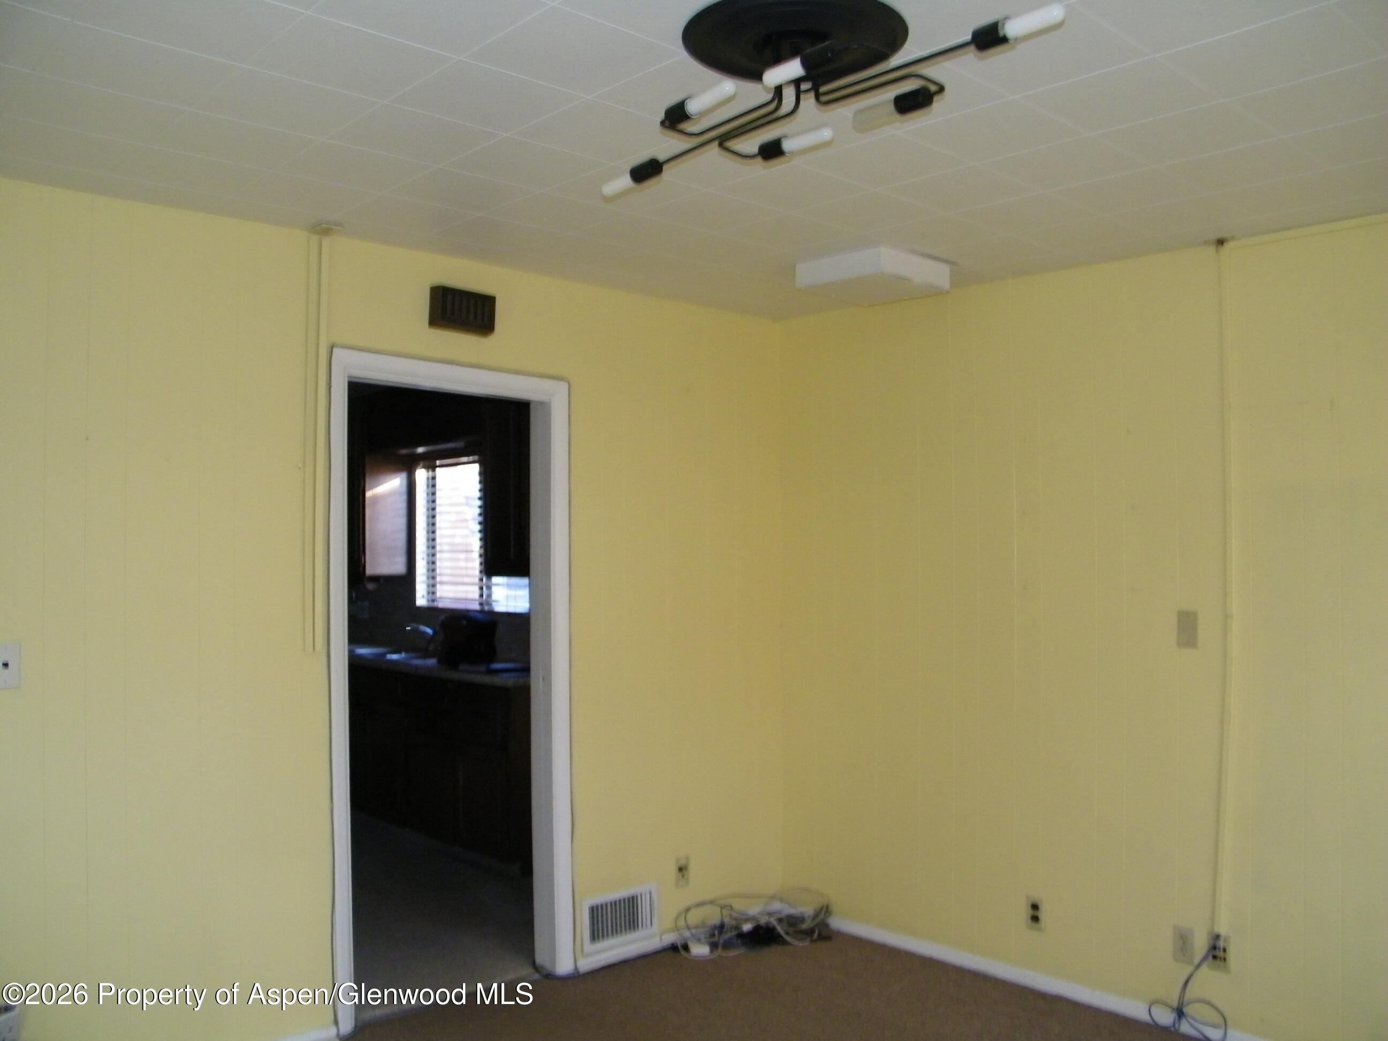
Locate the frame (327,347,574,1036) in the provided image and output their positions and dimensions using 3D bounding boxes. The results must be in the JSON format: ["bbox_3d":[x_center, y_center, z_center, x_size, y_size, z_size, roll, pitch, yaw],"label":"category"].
[{"bbox_3d":[-0.804,0.540,3.724,0.895,2.100,0.150,0,0,-42],"label":"frame"}]

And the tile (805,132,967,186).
[{"bbox_3d":[0.455,-0.865,2.680,0.305,0.016,0.305,0,0,-42],"label":"tile"}]

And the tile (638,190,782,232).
[{"bbox_3d":[0.048,-0.866,3.138,0.303,0.015,0.303,1,-1,-42],"label":"tile"}]

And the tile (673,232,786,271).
[{"bbox_3d":[0.067,-0.870,3.586,0.305,0.020,0.305,1,0,-42],"label":"tile"}]

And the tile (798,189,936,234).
[{"bbox_3d":[0.479,-0.860,3.115,0.303,0.015,0.303,1,-1,-42],"label":"tile"}]

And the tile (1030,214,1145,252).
[{"bbox_3d":[1.131,-0.861,3.296,0.305,0.016,0.305,0,0,-42],"label":"tile"}]

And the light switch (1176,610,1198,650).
[{"bbox_3d":[1.498,0.333,3.413,0.010,0.116,0.071,1,-1,-40],"label":"light switch"}]

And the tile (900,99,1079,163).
[{"bbox_3d":[0.652,-0.850,2.413,0.305,0.022,0.305,0,0,-42],"label":"tile"}]

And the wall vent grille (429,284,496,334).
[{"bbox_3d":[-0.762,-0.692,3.705,0.218,0.133,0.056,1,-1,-43],"label":"wall vent grille"}]

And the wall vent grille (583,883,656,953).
[{"bbox_3d":[-0.269,1.486,4.181,0.350,0.197,0.016,1,-1,-43],"label":"wall vent grille"}]

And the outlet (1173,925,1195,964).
[{"bbox_3d":[1.487,1.290,3.413,0.010,0.115,0.071,1,-1,-40],"label":"outlet"}]

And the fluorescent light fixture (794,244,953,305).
[{"bbox_3d":[0.602,-0.813,3.765,0.370,0.085,0.360,1,0,-42],"label":"fluorescent light fixture"}]

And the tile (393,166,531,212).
[{"bbox_3d":[-0.608,-0.875,2.972,0.305,0.020,0.305,1,0,-42],"label":"tile"}]

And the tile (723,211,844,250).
[{"bbox_3d":[0.270,-0.867,3.336,0.305,0.016,0.305,0,0,-42],"label":"tile"}]

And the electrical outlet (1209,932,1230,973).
[{"bbox_3d":[1.613,1.329,3.373,0.010,0.116,0.071,0,0,-42],"label":"electrical outlet"}]

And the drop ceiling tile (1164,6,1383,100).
[{"bbox_3d":[1.058,-0.856,2.037,0.305,0.020,0.305,1,0,-42],"label":"drop ceiling tile"}]

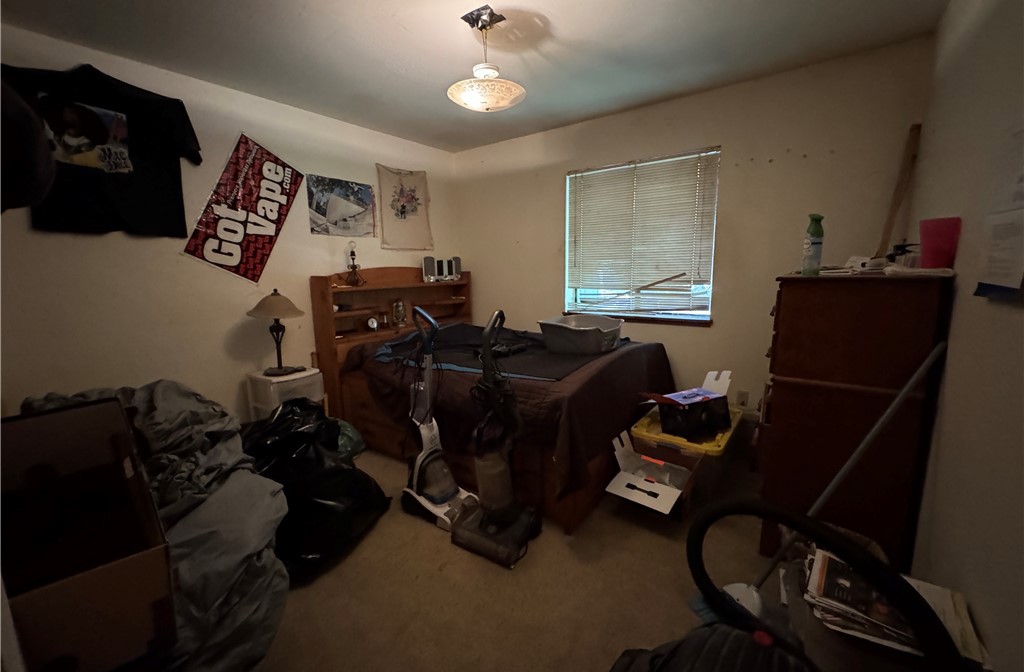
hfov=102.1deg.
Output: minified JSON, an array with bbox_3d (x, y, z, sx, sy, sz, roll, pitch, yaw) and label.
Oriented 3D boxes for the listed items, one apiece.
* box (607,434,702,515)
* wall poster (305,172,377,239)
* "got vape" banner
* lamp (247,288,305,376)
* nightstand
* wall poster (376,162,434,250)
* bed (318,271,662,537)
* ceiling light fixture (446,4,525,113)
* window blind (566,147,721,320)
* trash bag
[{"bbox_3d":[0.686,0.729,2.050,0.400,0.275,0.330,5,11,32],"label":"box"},{"bbox_3d":[-1.421,-1.080,3.503,0.015,0.450,0.590,6,12,36],"label":"wall poster"},{"bbox_3d":[-1.853,-0.892,2.930,0.015,0.915,0.455,6,-16,36],"label":"\"got vape\" banner"},{"bbox_3d":[-1.692,-0.037,2.959,0.400,0.590,0.400,6,12,36],"label":"lamp"},{"bbox_3d":[-1.627,0.507,3.006,0.395,0.500,0.345,6,12,36],"label":"nightstand"},{"bbox_3d":[-1.021,-1.234,4.034,0.015,0.780,0.640,6,12,36],"label":"wall poster"},{"bbox_3d":[-0.165,0.126,3.170,2.221,1.317,1.537,6,12,36],"label":"bed"},{"bbox_3d":[-0.134,-1.377,2.109,0.400,0.435,0.400,-1,10,0],"label":"ceiling light fixture"},{"bbox_3d":[1.009,-0.802,3.477,1.270,1.250,0.050,6,12,36],"label":"window blind"},{"bbox_3d":[-0.982,0.633,2.067,0.800,0.535,0.690,6,12,36],"label":"trash bag"}]

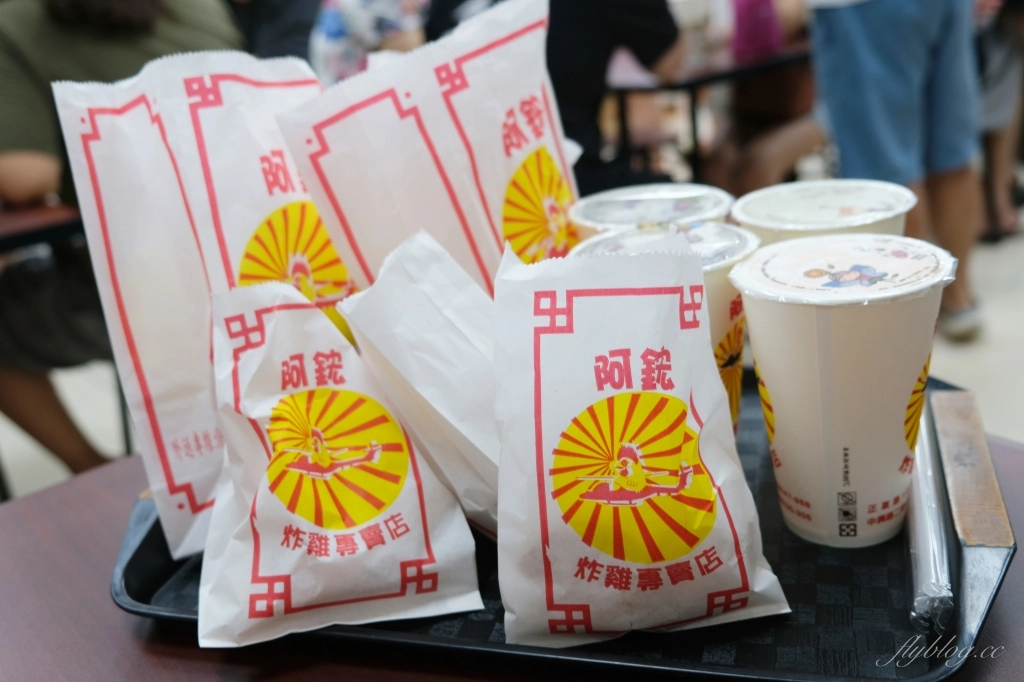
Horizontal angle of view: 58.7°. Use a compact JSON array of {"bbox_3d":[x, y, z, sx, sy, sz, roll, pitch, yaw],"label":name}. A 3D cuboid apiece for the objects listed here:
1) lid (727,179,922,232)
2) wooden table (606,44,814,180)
[{"bbox_3d":[0.168,-0.072,0.493,0.097,0.008,0.097,-8,22,3],"label":"lid"},{"bbox_3d":[0.416,-0.371,2.479,0.630,0.750,0.880,-22,26,-29],"label":"wooden table"}]

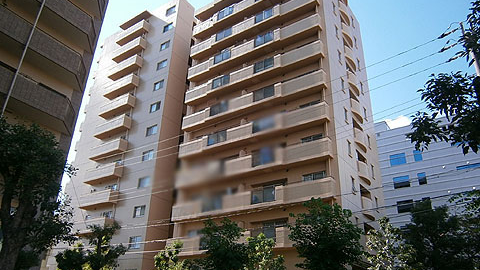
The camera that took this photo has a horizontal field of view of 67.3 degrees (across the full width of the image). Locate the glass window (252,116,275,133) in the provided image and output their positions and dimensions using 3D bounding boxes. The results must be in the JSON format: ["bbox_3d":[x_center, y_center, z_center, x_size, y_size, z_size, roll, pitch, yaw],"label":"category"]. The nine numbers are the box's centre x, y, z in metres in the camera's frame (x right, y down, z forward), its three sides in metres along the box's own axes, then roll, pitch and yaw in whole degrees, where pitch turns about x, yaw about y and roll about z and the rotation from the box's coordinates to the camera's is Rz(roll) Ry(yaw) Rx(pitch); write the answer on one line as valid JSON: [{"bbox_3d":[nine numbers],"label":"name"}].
[{"bbox_3d":[1.771,-0.785,27.592,1.970,0.880,0.100,-15,-32,31],"label":"glass window"}]

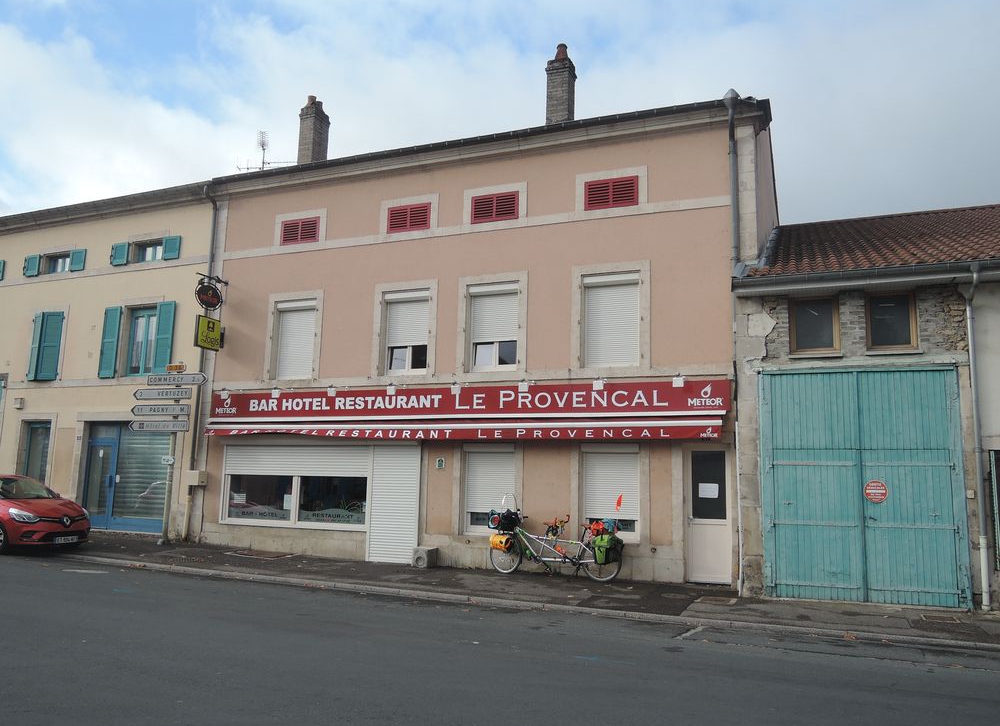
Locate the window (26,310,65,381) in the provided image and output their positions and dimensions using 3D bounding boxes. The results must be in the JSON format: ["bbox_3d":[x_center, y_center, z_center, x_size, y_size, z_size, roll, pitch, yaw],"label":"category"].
[{"bbox_3d":[-11.215,-0.416,19.922,1.030,1.710,0.180,-3,-9,24],"label":"window"}]

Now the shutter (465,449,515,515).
[{"bbox_3d":[-0.162,2.180,15.037,1.030,1.190,0.130,-2,-9,22],"label":"shutter"}]

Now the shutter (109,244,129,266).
[{"bbox_3d":[-9.073,-2.604,19.322,0.510,0.540,0.050,-3,-9,24],"label":"shutter"}]

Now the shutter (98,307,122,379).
[{"bbox_3d":[-9.315,-0.473,19.403,0.524,1.739,0.060,-2,-10,22],"label":"shutter"}]

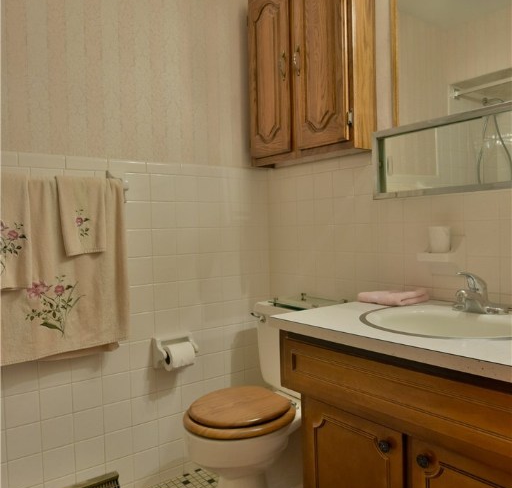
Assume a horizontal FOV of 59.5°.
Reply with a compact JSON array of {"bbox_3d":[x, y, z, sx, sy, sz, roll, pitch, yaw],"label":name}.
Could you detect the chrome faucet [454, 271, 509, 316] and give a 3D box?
[{"bbox_3d":[0.597,0.135,1.231,0.165,0.118,0.152,-3,1,-39],"label":"chrome faucet"}]

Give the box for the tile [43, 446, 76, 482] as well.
[{"bbox_3d":[-0.703,0.777,1.597,0.108,0.108,0.010,-3,3,-38],"label":"tile"}]

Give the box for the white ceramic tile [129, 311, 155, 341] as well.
[{"bbox_3d":[-0.454,0.330,1.786,0.108,0.108,0.010,-3,1,-36],"label":"white ceramic tile"}]

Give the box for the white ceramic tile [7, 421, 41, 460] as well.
[{"bbox_3d":[-0.803,0.682,1.551,0.108,0.109,0.010,-3,2,-36],"label":"white ceramic tile"}]

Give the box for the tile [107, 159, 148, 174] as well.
[{"bbox_3d":[-0.504,-0.299,1.760,0.152,0.050,0.010,-3,2,-36],"label":"tile"}]

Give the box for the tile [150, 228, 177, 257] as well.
[{"bbox_3d":[-0.375,-0.002,1.825,0.107,0.107,0.009,-3,2,-37],"label":"tile"}]

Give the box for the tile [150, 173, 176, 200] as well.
[{"bbox_3d":[-0.381,-0.226,1.830,0.108,0.108,0.010,-3,3,-38],"label":"tile"}]

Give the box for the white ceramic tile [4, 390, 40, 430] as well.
[{"bbox_3d":[-0.806,0.570,1.548,0.108,0.109,0.010,-3,2,-36],"label":"white ceramic tile"}]

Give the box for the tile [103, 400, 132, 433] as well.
[{"bbox_3d":[-0.527,0.653,1.708,0.107,0.107,0.009,-3,2,-37],"label":"tile"}]

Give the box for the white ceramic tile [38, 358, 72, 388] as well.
[{"bbox_3d":[-0.711,0.449,1.585,0.108,0.108,0.010,-3,3,-38],"label":"white ceramic tile"}]

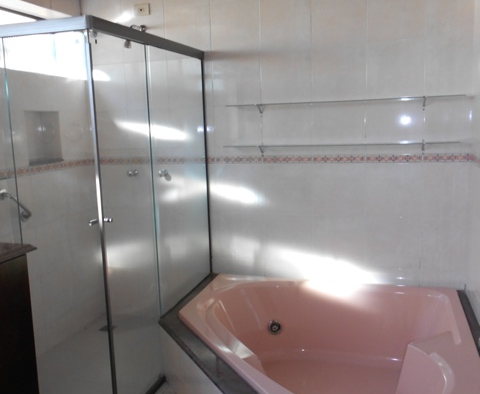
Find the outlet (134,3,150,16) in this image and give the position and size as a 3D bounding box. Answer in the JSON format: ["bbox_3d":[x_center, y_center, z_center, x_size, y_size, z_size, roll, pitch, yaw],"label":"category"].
[{"bbox_3d":[-0.674,-1.284,3.293,0.113,0.077,0.012,1,9,18],"label":"outlet"}]

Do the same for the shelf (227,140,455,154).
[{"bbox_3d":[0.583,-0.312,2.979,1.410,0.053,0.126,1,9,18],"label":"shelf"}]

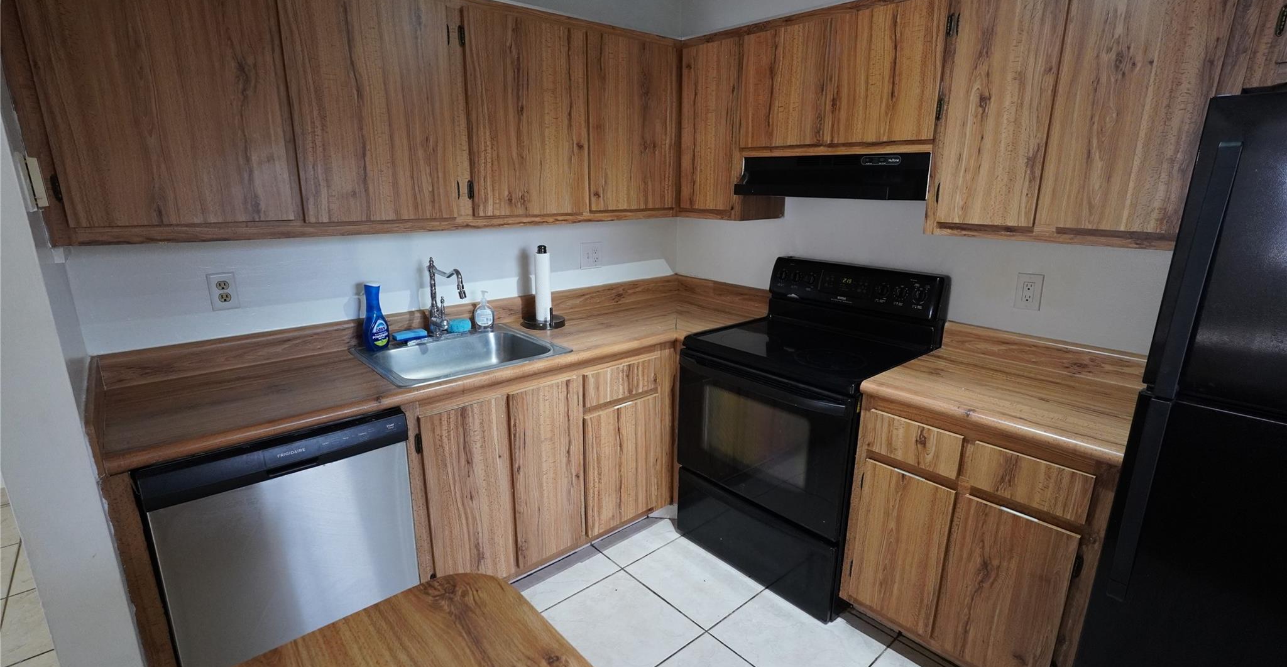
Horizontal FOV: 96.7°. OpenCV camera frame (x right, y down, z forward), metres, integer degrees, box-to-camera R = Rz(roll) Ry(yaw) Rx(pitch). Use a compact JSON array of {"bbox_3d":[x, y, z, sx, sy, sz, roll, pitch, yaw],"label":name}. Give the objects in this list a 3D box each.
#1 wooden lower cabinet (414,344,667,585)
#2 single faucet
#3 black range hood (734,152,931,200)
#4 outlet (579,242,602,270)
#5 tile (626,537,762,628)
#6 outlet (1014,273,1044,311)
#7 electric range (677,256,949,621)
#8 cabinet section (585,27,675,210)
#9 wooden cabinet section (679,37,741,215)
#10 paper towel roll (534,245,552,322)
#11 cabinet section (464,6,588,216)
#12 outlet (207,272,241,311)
[{"bbox_3d":[-0.481,0.449,2.437,1.155,0.815,0.602,-12,19,-40],"label":"wooden lower cabinet"},{"bbox_3d":[-0.765,-0.134,2.236,0.195,0.322,0.063,8,16,27],"label":"single faucet"},{"bbox_3d":[0.772,-0.602,2.201,0.419,0.151,0.758,-12,19,-40],"label":"black range hood"},{"bbox_3d":[-0.253,-0.384,2.839,0.130,0.127,0.009,-12,19,-40],"label":"outlet"},{"bbox_3d":[0.235,0.951,2.284,0.448,0.012,0.448,-12,19,-40],"label":"tile"},{"bbox_3d":[1.336,-0.143,1.985,0.009,0.123,0.077,-12,19,-40],"label":"outlet"},{"bbox_3d":[0.635,0.336,2.340,0.690,1.165,0.755,-12,19,-40],"label":"electric range"},{"bbox_3d":[-0.144,-0.912,2.594,0.500,0.700,0.322,-12,19,-40],"label":"cabinet section"},{"bbox_3d":[0.403,-0.915,2.621,0.322,0.700,0.355,-12,19,-40],"label":"wooden cabinet section"},{"bbox_3d":[-0.440,-0.213,2.467,0.070,0.315,0.070,0,15,0],"label":"paper towel roll"},{"bbox_3d":[-0.526,-0.830,2.268,0.513,0.700,0.322,-12,19,-40],"label":"cabinet section"},{"bbox_3d":[-1.370,-0.136,1.869,0.074,0.121,0.009,-12,19,-40],"label":"outlet"}]

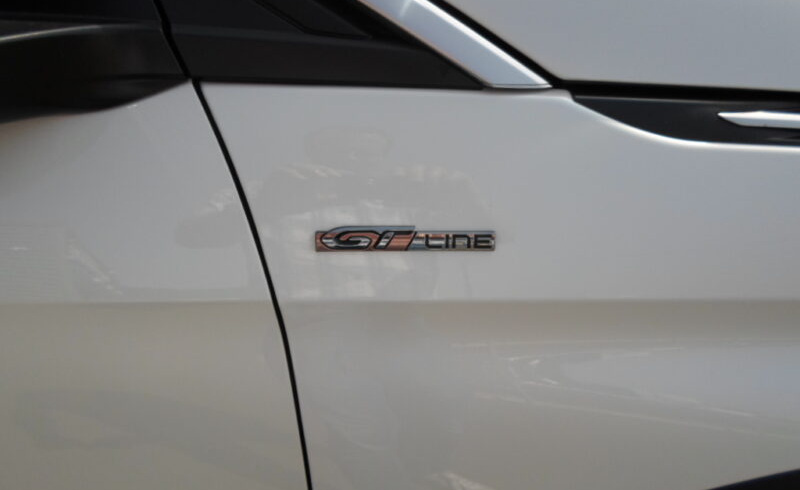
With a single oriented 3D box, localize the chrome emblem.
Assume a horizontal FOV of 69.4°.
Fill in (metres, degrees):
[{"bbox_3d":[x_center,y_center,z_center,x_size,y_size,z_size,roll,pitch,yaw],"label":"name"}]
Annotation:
[{"bbox_3d":[0.004,-0.005,0.472,0.146,0.021,0.004,-1,11,-3],"label":"chrome emblem"}]

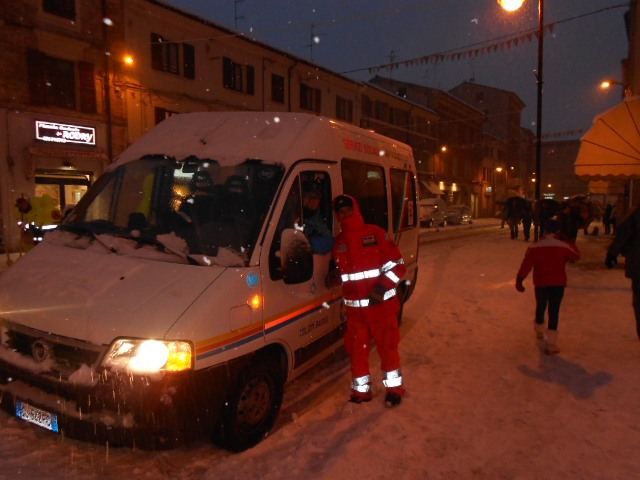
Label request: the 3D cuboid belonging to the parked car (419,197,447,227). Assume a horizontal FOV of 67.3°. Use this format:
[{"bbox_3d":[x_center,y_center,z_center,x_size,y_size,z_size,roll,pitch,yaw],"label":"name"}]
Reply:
[{"bbox_3d":[8.909,-2.115,38.353,1.850,2.200,4.500,2,4,34],"label":"parked car"}]

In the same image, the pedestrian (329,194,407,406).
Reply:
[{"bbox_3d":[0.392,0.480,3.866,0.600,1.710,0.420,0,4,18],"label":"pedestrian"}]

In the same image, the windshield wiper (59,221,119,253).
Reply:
[{"bbox_3d":[-1.731,-0.033,3.594,0.680,0.170,0.150,2,5,38],"label":"windshield wiper"}]

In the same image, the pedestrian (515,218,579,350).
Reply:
[{"bbox_3d":[2.553,0.472,5.370,0.660,1.470,0.420,1,4,27],"label":"pedestrian"}]

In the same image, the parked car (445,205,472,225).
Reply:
[{"bbox_3d":[11.342,-1.984,40.590,1.720,1.580,4.100,2,4,34],"label":"parked car"}]

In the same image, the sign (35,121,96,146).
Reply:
[{"bbox_3d":[-9.477,-3.947,17.900,0.150,0.780,2.350,2,5,36],"label":"sign"}]

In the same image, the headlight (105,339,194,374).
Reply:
[{"bbox_3d":[-0.932,0.635,2.618,0.440,0.195,0.240,1,4,26],"label":"headlight"}]

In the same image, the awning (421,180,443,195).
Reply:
[{"bbox_3d":[10.019,-4.669,43.000,1.150,1.150,2.600,2,4,34],"label":"awning"}]

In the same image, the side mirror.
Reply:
[{"bbox_3d":[-0.155,0.118,3.285,0.200,0.380,0.150,1,4,26],"label":"side mirror"}]

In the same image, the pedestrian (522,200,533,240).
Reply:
[{"bbox_3d":[9.421,-0.833,21.799,0.520,1.760,0.400,1,4,30],"label":"pedestrian"}]

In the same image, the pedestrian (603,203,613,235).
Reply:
[{"bbox_3d":[14.914,-1.092,24.902,0.500,1.720,0.380,2,5,40],"label":"pedestrian"}]

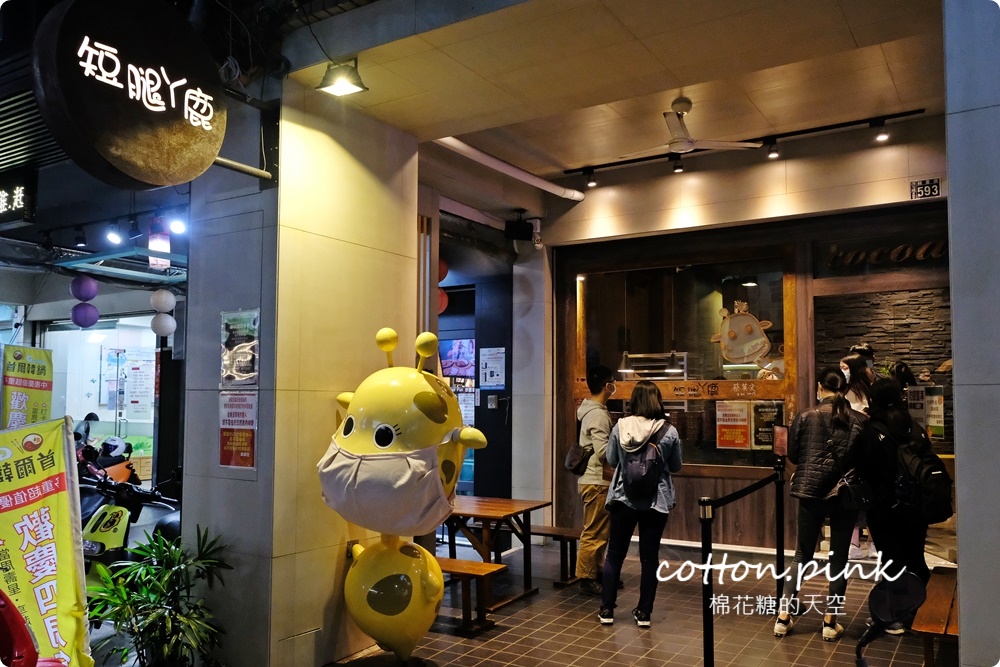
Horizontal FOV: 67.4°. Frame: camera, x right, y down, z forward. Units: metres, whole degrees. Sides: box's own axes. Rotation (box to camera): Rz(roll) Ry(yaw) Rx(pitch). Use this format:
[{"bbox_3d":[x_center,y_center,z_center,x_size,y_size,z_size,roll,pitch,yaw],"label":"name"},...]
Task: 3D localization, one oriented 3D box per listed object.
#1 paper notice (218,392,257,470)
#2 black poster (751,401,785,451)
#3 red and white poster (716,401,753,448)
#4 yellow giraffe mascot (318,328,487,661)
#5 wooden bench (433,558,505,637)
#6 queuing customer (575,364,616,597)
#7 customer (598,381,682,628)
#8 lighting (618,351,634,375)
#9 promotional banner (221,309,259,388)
[{"bbox_3d":[-1.483,0.542,4.230,0.303,0.425,0.008,-3,-5,31],"label":"paper notice"},{"bbox_3d":[2.321,0.800,6.483,0.300,0.425,0.010,-3,-5,31],"label":"black poster"},{"bbox_3d":[2.066,0.812,6.637,0.300,0.425,0.010,-3,-5,31],"label":"red and white poster"},{"bbox_3d":[-0.534,0.887,3.945,1.000,1.830,0.770,-3,-5,31],"label":"yellow giraffe mascot"},{"bbox_3d":[-0.442,1.723,5.010,1.000,0.390,0.320,-3,-5,31],"label":"wooden bench"},{"bbox_3d":[0.767,1.111,5.809,0.390,1.730,0.500,0,-5,-3],"label":"queuing customer"},{"bbox_3d":[0.937,1.130,5.000,0.520,1.590,0.430,-1,-4,8],"label":"customer"},{"bbox_3d":[1.343,0.308,7.964,0.180,0.230,0.180,-3,-5,31],"label":"lighting"},{"bbox_3d":[-1.483,0.091,4.263,0.312,0.432,0.010,-3,-5,31],"label":"promotional banner"}]

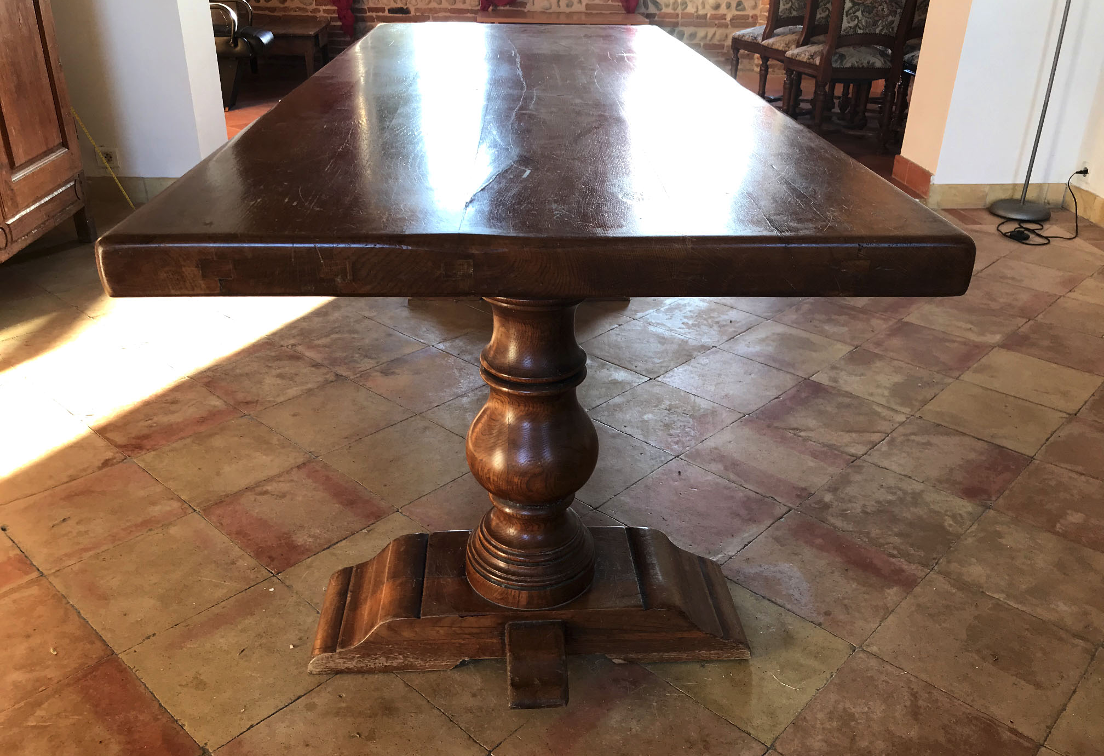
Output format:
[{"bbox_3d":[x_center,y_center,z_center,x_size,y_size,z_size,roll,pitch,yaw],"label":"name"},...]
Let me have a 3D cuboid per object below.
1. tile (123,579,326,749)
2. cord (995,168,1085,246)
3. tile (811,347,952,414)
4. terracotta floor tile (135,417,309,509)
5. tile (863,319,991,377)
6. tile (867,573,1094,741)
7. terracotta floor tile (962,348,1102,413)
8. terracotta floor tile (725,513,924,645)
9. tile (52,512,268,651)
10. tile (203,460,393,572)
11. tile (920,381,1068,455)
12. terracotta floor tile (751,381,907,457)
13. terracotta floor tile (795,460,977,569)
[{"bbox_3d":[-0.495,0.451,1.439,0.278,0.020,0.275,23,34,38],"label":"tile"},{"bbox_3d":[2.010,-0.689,3.563,0.474,0.204,0.461,-1,26,-2],"label":"cord"},{"bbox_3d":[0.930,0.012,2.507,0.298,0.020,0.298,23,34,38],"label":"tile"},{"bbox_3d":[-0.712,0.183,1.945,0.275,0.020,0.275,23,34,38],"label":"terracotta floor tile"},{"bbox_3d":[1.067,-0.079,2.548,0.275,0.020,0.275,23,34,38],"label":"tile"},{"bbox_3d":[0.742,0.473,1.548,0.294,0.020,0.296,23,34,38],"label":"tile"},{"bbox_3d":[1.273,0.008,2.373,0.279,0.020,0.283,22,33,37],"label":"terracotta floor tile"},{"bbox_3d":[0.524,0.382,1.731,0.294,0.020,0.296,23,33,38],"label":"terracotta floor tile"},{"bbox_3d":[-0.706,0.364,1.613,0.286,0.020,0.279,23,34,38],"label":"tile"},{"bbox_3d":[-0.538,0.290,1.894,0.300,0.020,0.294,22,33,38],"label":"tile"},{"bbox_3d":[1.077,0.101,2.181,0.279,0.020,0.281,23,34,38],"label":"tile"},{"bbox_3d":[0.676,0.099,2.171,0.275,0.020,0.275,23,34,38],"label":"terracotta floor tile"},{"bbox_3d":[0.690,0.273,1.816,0.275,0.020,0.275,23,34,38],"label":"terracotta floor tile"}]

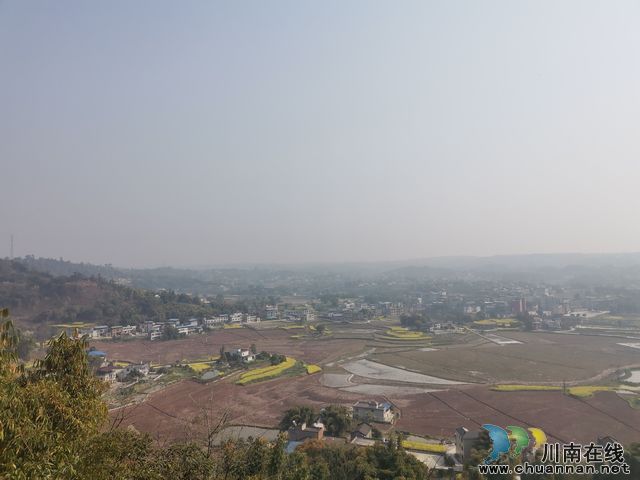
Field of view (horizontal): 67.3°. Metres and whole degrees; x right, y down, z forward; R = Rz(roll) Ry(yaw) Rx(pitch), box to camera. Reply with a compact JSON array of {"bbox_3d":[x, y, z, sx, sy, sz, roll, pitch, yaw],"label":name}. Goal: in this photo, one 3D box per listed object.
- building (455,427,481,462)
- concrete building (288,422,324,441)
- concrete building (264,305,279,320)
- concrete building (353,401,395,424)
[{"bbox_3d":[54.450,74.770,176.720,7.600,10.400,6.800,0,-3,-5],"label":"building"},{"bbox_3d":[-5.500,77.330,195.890,13.200,5.000,7.500,-1,-3,14],"label":"concrete building"},{"bbox_3d":[-56.570,84.250,561.030,13.600,15.800,10.500,0,-3,3],"label":"concrete building"},{"bbox_3d":[24.190,78.840,220.810,15.400,6.200,9.000,-1,-3,22],"label":"concrete building"}]

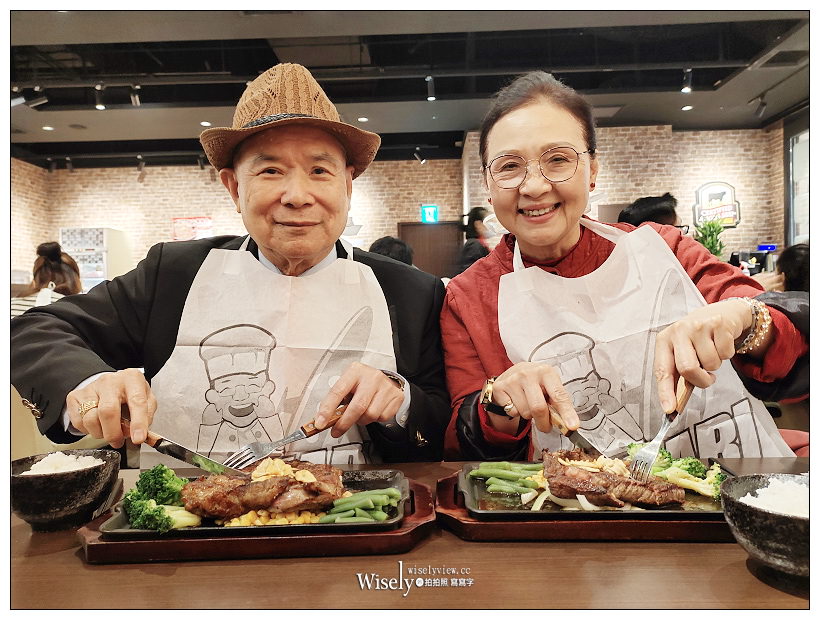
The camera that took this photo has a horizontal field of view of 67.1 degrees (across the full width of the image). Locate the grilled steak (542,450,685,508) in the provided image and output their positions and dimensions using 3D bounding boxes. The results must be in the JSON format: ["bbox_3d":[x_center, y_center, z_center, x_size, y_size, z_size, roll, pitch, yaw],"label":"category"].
[{"bbox_3d":[0.208,0.173,0.648,0.136,0.036,0.090,0,0,12],"label":"grilled steak"}]

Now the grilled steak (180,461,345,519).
[{"bbox_3d":[-0.138,0.173,0.618,0.150,0.035,0.088,0,0,-5],"label":"grilled steak"}]

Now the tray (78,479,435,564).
[{"bbox_3d":[-0.139,0.202,0.608,0.315,0.017,0.174,0,0,-5],"label":"tray"}]

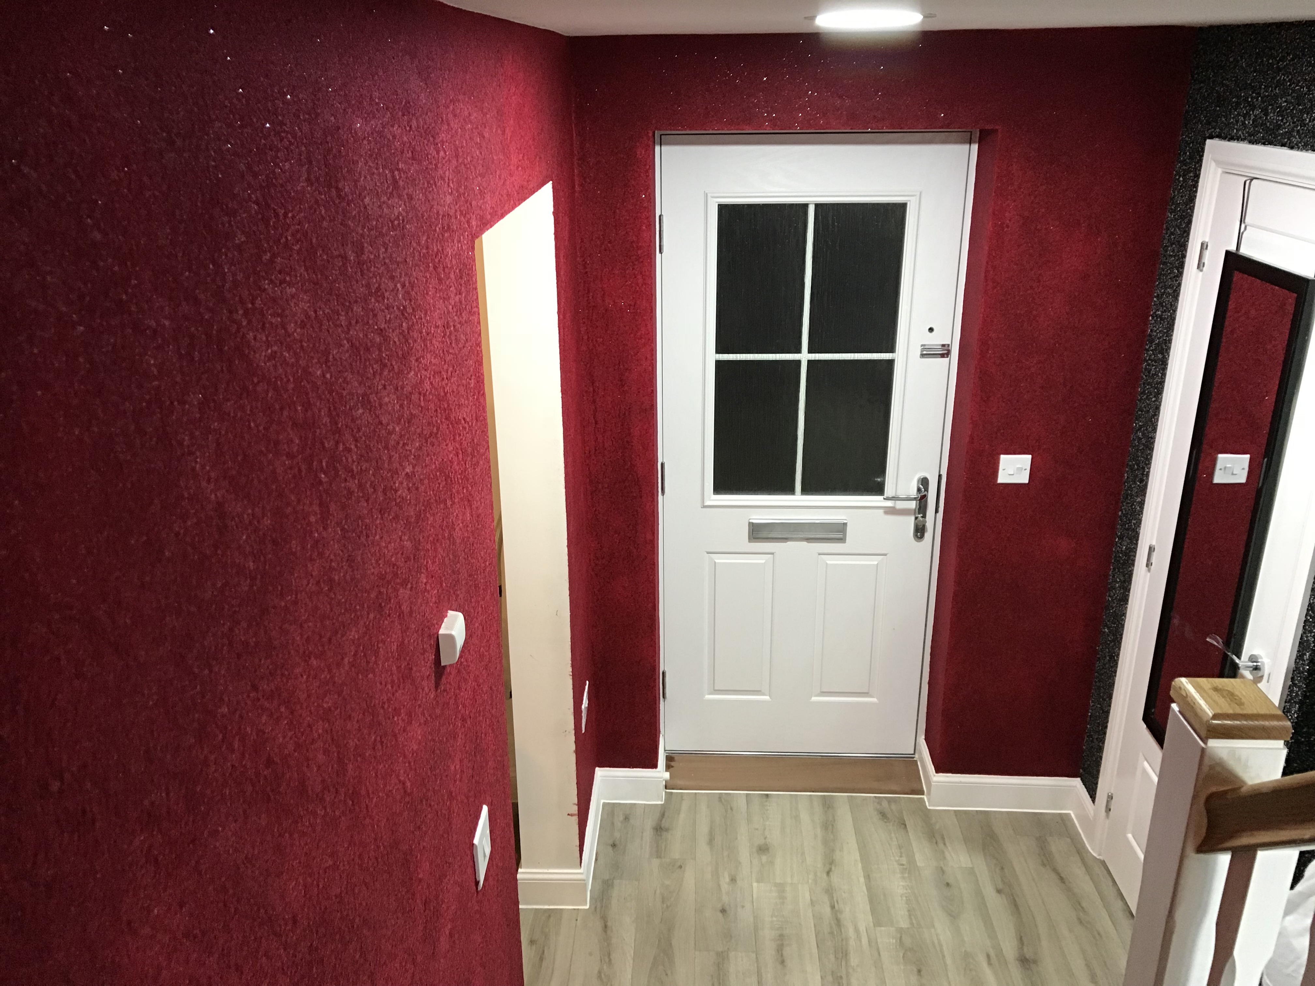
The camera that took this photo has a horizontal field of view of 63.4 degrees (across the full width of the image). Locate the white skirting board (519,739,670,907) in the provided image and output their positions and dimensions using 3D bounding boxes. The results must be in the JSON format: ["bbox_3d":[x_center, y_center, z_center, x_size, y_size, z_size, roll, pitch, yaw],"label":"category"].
[{"bbox_3d":[-0.187,1.025,3.389,0.404,0.128,0.693,0,21,3],"label":"white skirting board"}]

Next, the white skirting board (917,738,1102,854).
[{"bbox_3d":[1.129,0.980,3.470,0.472,0.128,0.412,0,21,3],"label":"white skirting board"}]

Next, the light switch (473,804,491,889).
[{"bbox_3d":[-0.279,0.567,1.696,0.010,0.086,0.086,0,21,3],"label":"light switch"}]

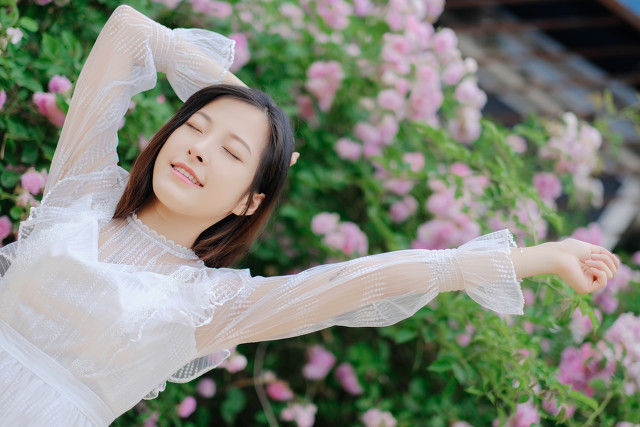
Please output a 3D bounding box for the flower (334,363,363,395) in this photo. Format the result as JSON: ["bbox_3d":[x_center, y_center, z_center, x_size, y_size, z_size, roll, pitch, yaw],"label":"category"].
[{"bbox_3d":[0.050,0.289,2.620,0.058,0.032,0.033,60,3,0],"label":"flower"}]

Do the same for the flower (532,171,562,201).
[{"bbox_3d":[0.457,-0.052,3.000,0.058,0.058,0.047,30,-3,7],"label":"flower"}]

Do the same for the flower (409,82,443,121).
[{"bbox_3d":[0.199,-0.211,2.817,0.060,0.067,0.056,32,0,-7],"label":"flower"}]

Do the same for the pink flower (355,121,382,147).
[{"bbox_3d":[0.092,-0.150,2.830,0.055,0.040,0.042,33,-1,10],"label":"pink flower"}]

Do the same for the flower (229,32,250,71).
[{"bbox_3d":[-0.165,-0.318,2.950,0.065,0.079,0.061,31,-3,-6],"label":"flower"}]

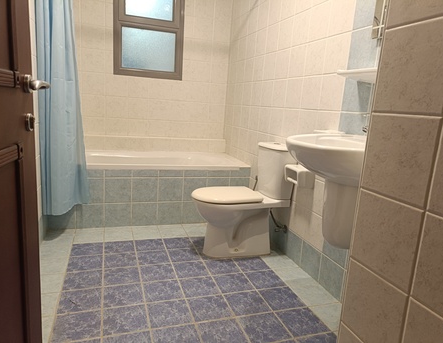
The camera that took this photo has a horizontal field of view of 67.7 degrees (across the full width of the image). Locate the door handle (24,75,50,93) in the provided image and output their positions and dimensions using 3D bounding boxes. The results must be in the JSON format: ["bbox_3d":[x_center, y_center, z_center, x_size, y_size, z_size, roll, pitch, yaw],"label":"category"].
[{"bbox_3d":[-0.405,-0.189,0.723,0.052,0.044,0.118,0,12,-19],"label":"door handle"}]

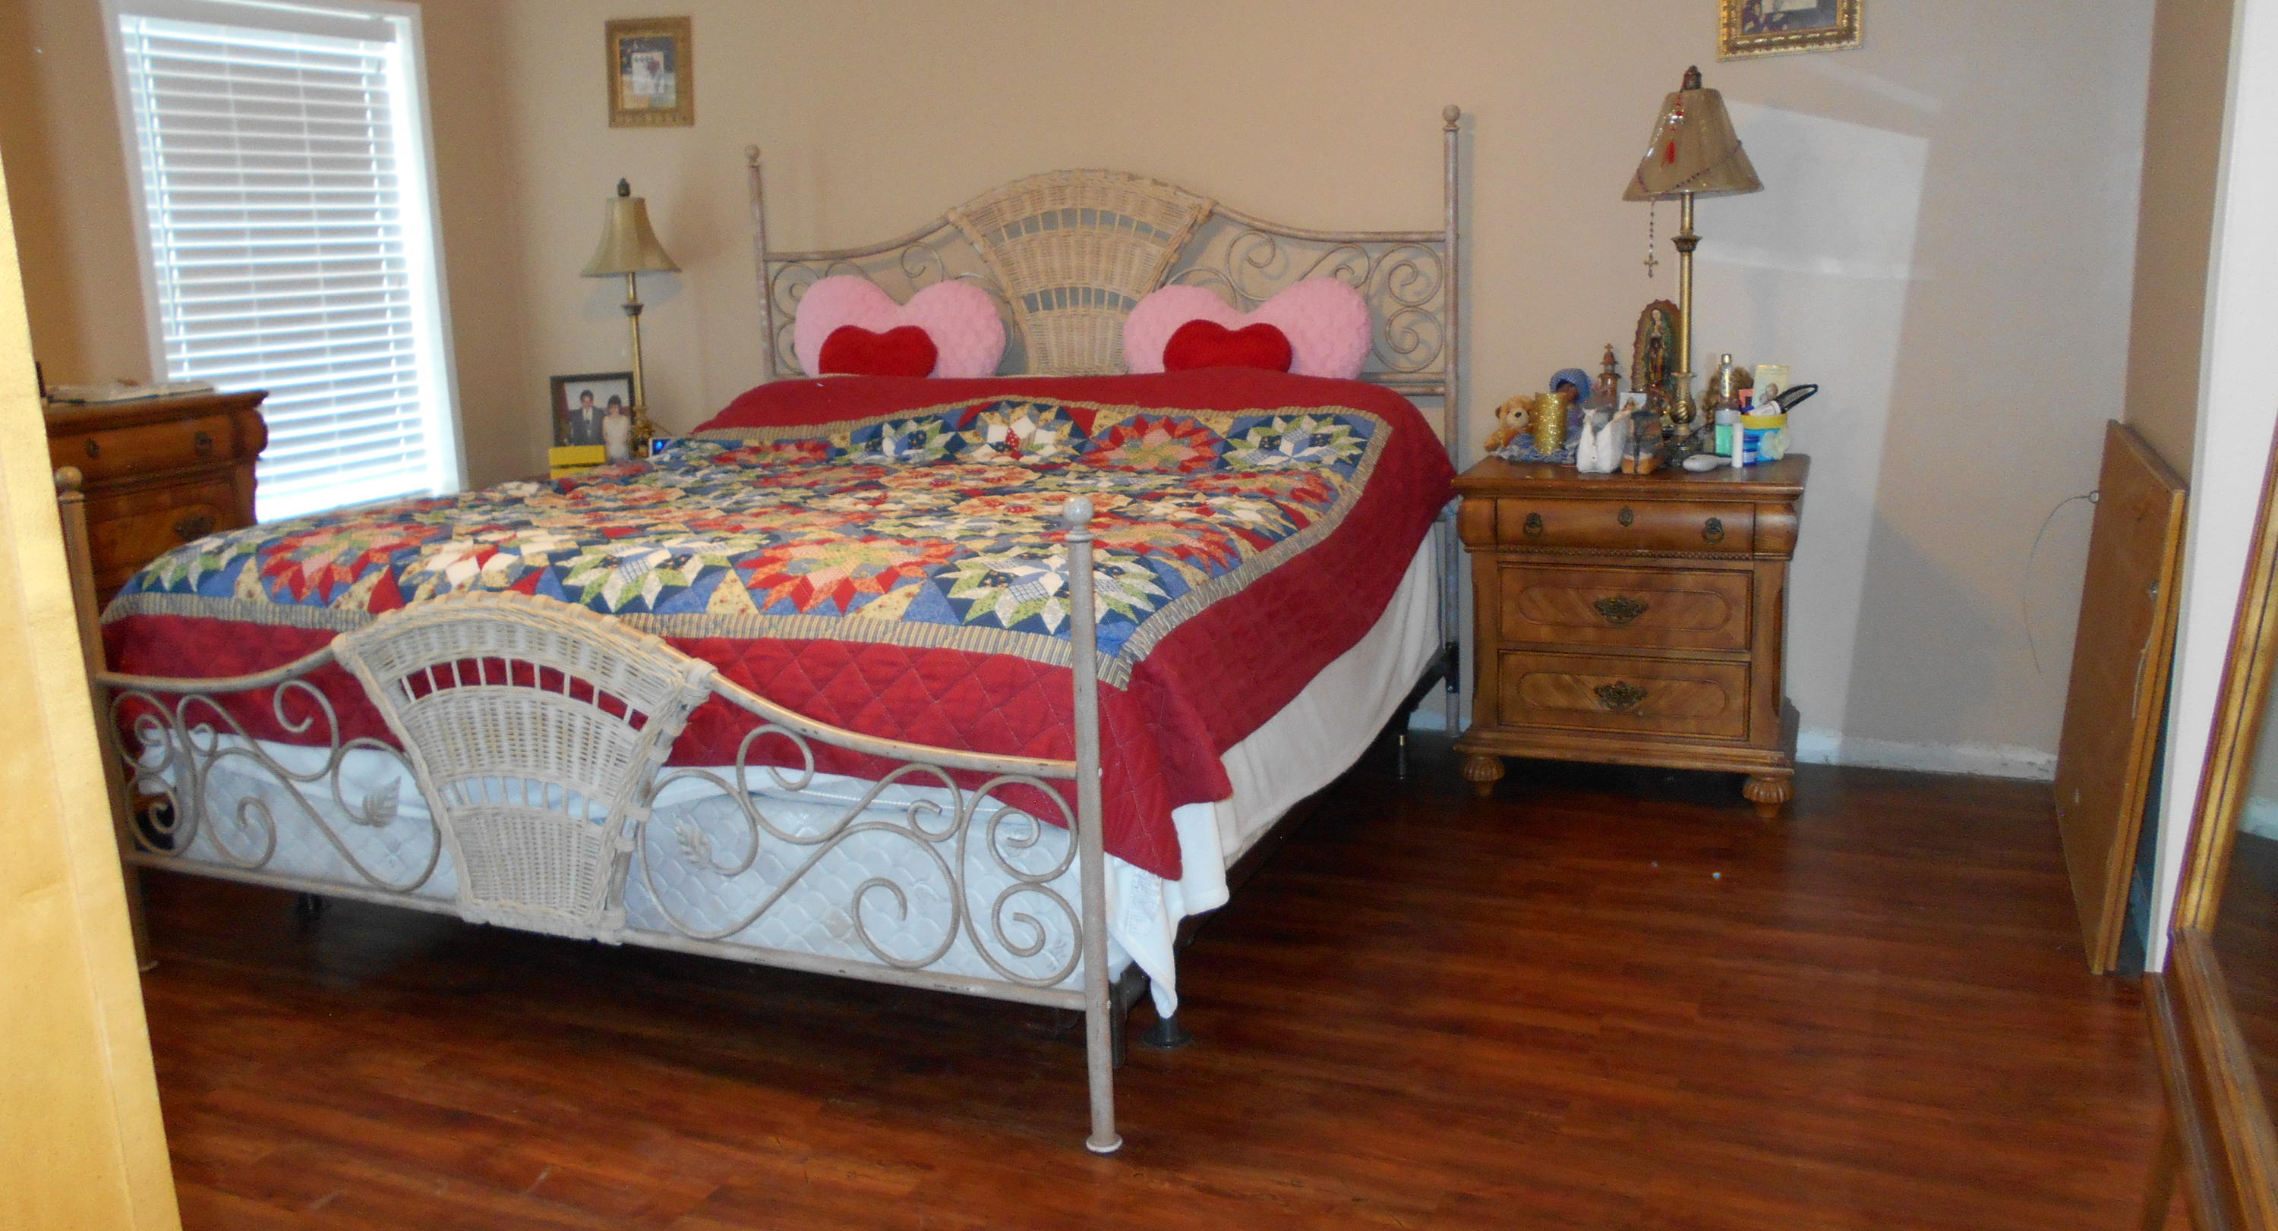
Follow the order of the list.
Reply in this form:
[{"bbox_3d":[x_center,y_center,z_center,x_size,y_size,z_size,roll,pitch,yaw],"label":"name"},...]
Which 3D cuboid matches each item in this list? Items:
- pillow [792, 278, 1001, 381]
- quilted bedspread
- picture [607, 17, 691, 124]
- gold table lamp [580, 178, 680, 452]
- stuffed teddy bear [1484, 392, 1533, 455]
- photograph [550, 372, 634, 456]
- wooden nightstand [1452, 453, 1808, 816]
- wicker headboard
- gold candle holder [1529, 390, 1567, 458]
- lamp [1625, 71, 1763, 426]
[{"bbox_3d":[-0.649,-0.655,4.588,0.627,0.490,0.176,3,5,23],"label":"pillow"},{"bbox_3d":[-0.566,-0.147,3.654,2.119,0.604,2.079,3,13,23],"label":"quilted bedspread"},{"bbox_3d":[-1.393,-1.542,4.858,0.287,0.294,0.029,3,14,23],"label":"picture"},{"bbox_3d":[-1.448,-0.850,4.929,0.282,0.792,0.282,3,13,23],"label":"gold table lamp"},{"bbox_3d":[0.881,-0.433,4.002,0.143,0.156,0.124,1,13,14],"label":"stuffed teddy bear"},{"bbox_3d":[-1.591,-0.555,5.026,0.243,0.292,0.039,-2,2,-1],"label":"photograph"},{"bbox_3d":[1.115,0.026,3.863,0.711,0.725,0.480,3,14,23],"label":"wooden nightstand"},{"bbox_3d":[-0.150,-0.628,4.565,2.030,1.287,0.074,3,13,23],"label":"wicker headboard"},{"bbox_3d":[0.940,-0.430,3.910,0.072,0.157,0.072,3,14,23],"label":"gold candle holder"},{"bbox_3d":[1.175,-0.739,3.679,0.281,0.846,0.281,3,14,23],"label":"lamp"}]

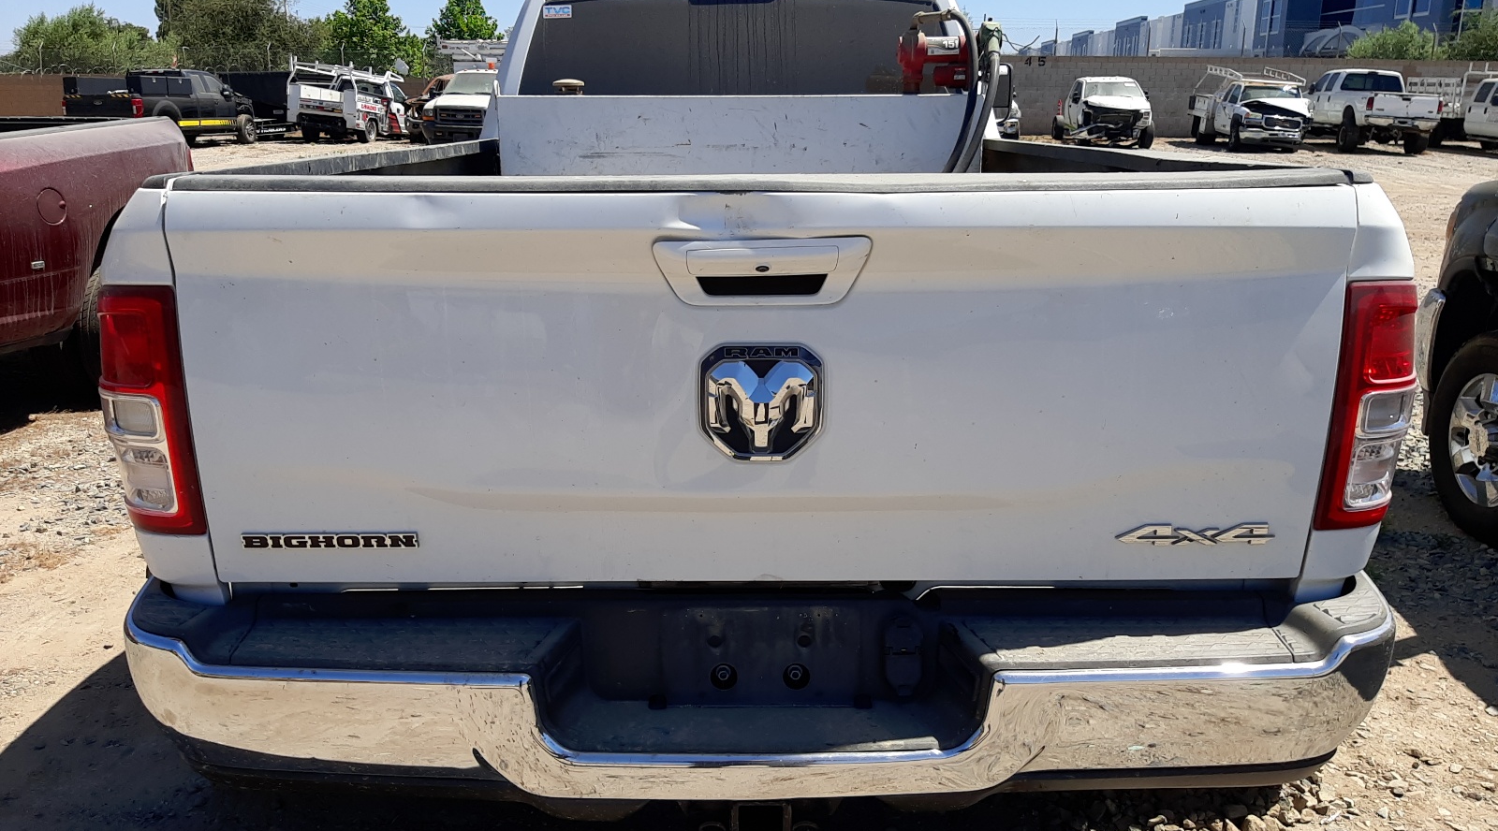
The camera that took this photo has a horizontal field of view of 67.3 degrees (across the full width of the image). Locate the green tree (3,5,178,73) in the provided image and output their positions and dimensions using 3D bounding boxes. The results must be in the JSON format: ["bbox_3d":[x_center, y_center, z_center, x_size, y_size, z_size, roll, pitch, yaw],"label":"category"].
[{"bbox_3d":[-31.930,-17.276,55.377,8.800,5.593,8.800,0,16,0],"label":"green tree"}]

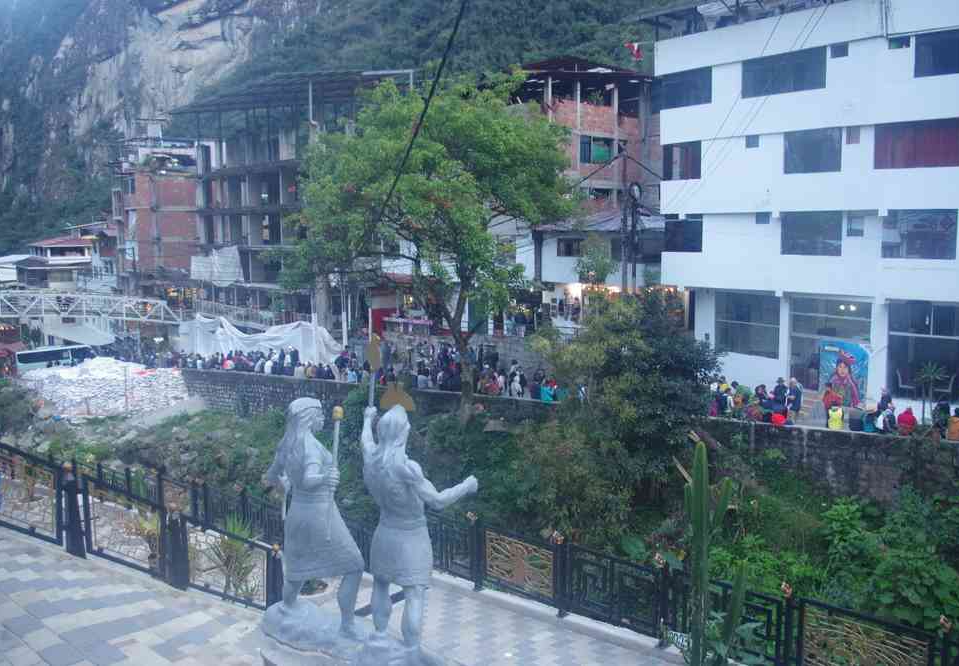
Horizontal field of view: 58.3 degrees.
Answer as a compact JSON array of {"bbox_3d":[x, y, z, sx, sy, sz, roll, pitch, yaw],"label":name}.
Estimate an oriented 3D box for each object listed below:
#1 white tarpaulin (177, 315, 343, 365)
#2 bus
[{"bbox_3d":[-12.444,0.474,48.000,2.500,2.700,14.500,-6,9,-42],"label":"white tarpaulin"},{"bbox_3d":[-42.490,2.899,86.000,8.000,2.950,2.350,-2,5,27],"label":"bus"}]

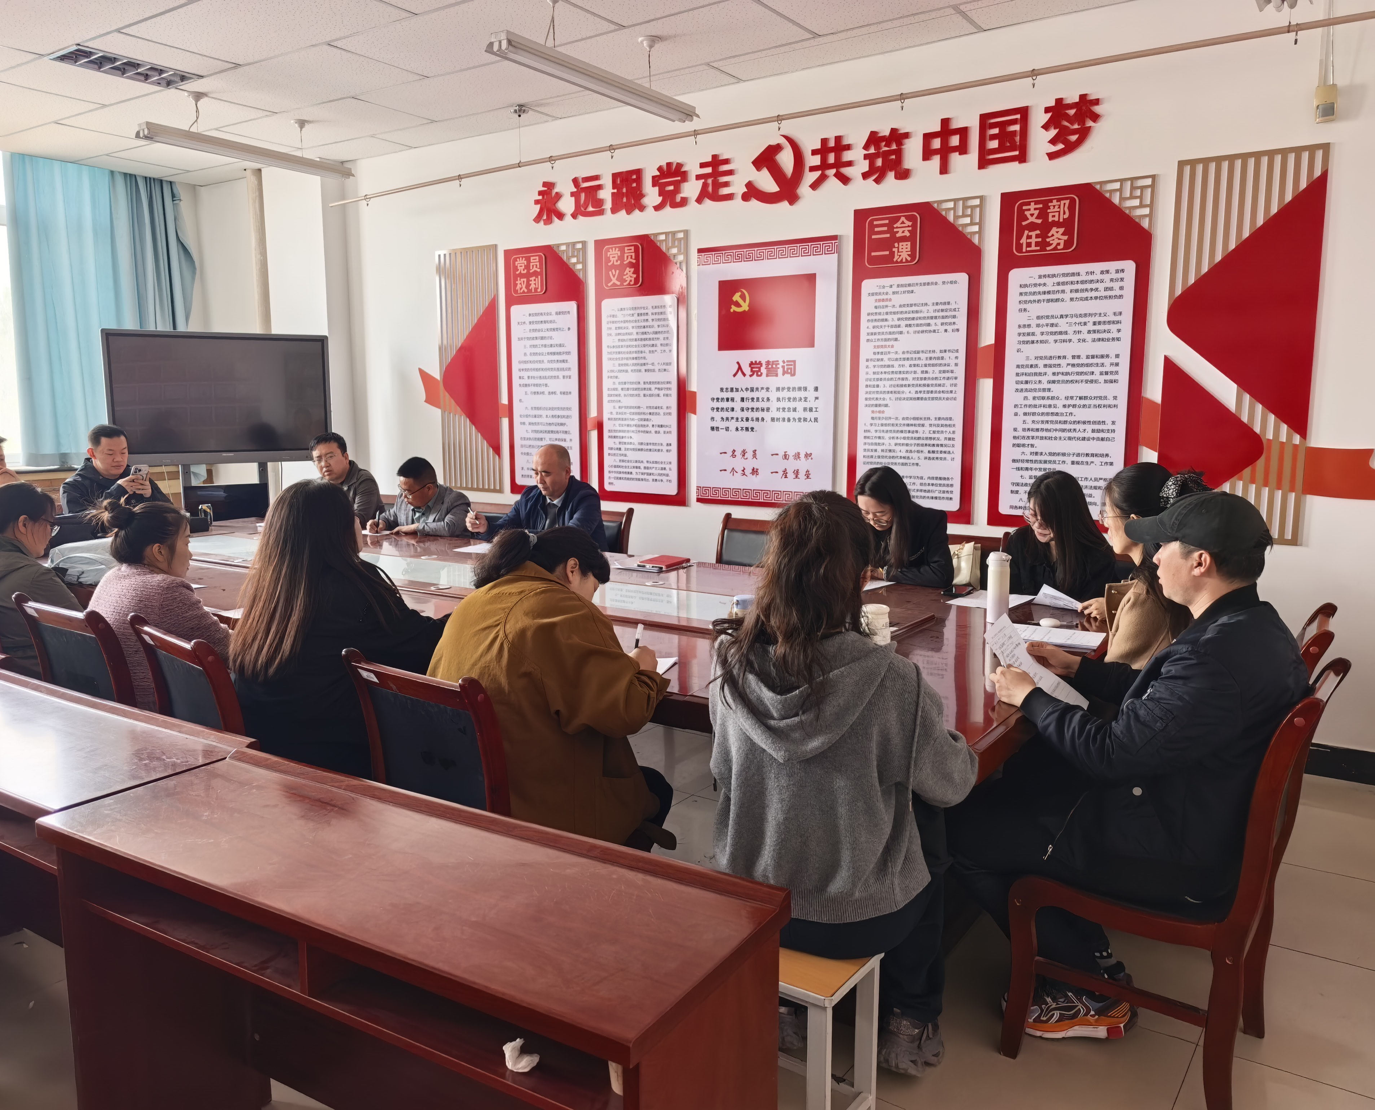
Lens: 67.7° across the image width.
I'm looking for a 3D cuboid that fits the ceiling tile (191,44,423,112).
[{"bbox_3d":[-1.939,-2.375,5.137,1.183,0.018,0.575,6,11,34],"label":"ceiling tile"}]

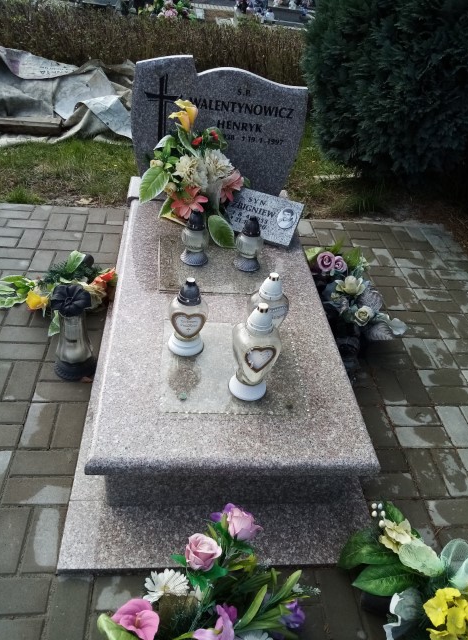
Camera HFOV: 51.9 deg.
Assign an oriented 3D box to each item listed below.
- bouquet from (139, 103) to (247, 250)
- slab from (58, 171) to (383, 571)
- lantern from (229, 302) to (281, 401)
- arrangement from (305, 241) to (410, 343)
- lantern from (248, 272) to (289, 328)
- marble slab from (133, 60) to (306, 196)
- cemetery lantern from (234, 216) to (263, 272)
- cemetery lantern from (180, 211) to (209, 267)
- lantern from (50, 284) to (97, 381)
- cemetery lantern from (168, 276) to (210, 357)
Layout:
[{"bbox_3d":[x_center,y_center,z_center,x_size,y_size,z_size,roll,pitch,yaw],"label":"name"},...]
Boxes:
[{"bbox_3d":[-0.173,-0.672,2.134,0.470,0.520,0.360,2,41,-7],"label":"bouquet"},{"bbox_3d":[-0.074,-0.026,2.001,0.933,0.336,1.907,2,41,-7],"label":"slab"},{"bbox_3d":[0.062,0.086,1.427,0.148,0.331,0.148,-1,41,-11],"label":"lantern"},{"bbox_3d":[0.560,-0.110,2.241,0.400,0.290,0.540,2,41,-7],"label":"arrangement"},{"bbox_3d":[0.109,-0.028,1.589,0.137,0.305,0.137,-11,44,-21],"label":"lantern"},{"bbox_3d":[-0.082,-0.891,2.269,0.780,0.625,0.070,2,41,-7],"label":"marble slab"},{"bbox_3d":[0.067,-0.324,1.994,0.116,0.222,0.116,2,41,-7],"label":"cemetery lantern"},{"bbox_3d":[-0.156,-0.348,1.985,0.117,0.221,0.117,2,41,-7],"label":"cemetery lantern"},{"bbox_3d":[-0.606,0.054,1.809,0.152,0.346,0.152,2,41,-7],"label":"lantern"},{"bbox_3d":[-0.149,-0.020,1.563,0.128,0.269,0.128,-1,41,-11],"label":"cemetery lantern"}]

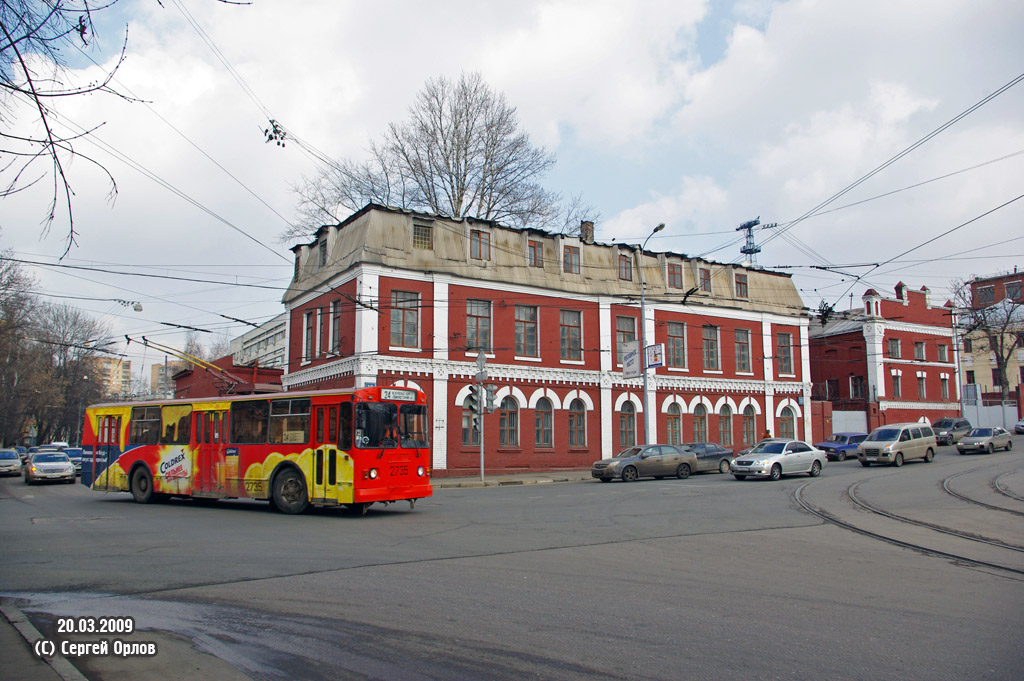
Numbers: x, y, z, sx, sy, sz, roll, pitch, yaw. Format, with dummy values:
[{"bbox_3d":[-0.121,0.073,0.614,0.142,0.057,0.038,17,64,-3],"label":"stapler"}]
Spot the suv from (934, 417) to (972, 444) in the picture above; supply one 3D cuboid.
[{"bbox_3d":[28.908,6.007,50.950,4.500,1.740,1.830,0,-6,-37],"label":"suv"}]

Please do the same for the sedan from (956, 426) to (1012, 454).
[{"bbox_3d":[27.921,5.892,45.327,4.170,1.430,1.680,1,-7,-36],"label":"sedan"}]

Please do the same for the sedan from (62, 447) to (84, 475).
[{"bbox_3d":[-25.797,7.172,45.422,1.800,1.540,4.500,4,-9,-30],"label":"sedan"}]

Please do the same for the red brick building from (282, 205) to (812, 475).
[{"bbox_3d":[2.822,1.338,42.596,28.000,11.600,10.800,5,-9,-31],"label":"red brick building"}]

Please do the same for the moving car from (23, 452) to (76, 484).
[{"bbox_3d":[-21.774,6.017,36.180,1.800,1.450,4.600,5,-10,-34],"label":"moving car"}]

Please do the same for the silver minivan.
[{"bbox_3d":[18.891,5.094,37.675,4.700,1.960,1.820,1,-7,-35],"label":"silver minivan"}]

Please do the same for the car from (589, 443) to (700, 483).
[{"bbox_3d":[5.530,5.102,32.052,4.600,1.460,1.800,3,-11,-27],"label":"car"}]

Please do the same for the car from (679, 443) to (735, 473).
[{"bbox_3d":[8.287,5.466,35.317,4.300,1.460,1.700,2,-9,-34],"label":"car"}]

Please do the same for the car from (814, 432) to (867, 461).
[{"bbox_3d":[18.808,5.960,43.353,4.130,1.440,1.620,1,-6,-34],"label":"car"}]

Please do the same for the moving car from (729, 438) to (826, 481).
[{"bbox_3d":[10.874,4.865,31.230,4.735,1.460,1.760,4,-9,-38],"label":"moving car"}]

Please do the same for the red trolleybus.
[{"bbox_3d":[-7.355,2.889,20.867,11.820,3.100,2.500,-5,-9,33],"label":"red trolleybus"}]

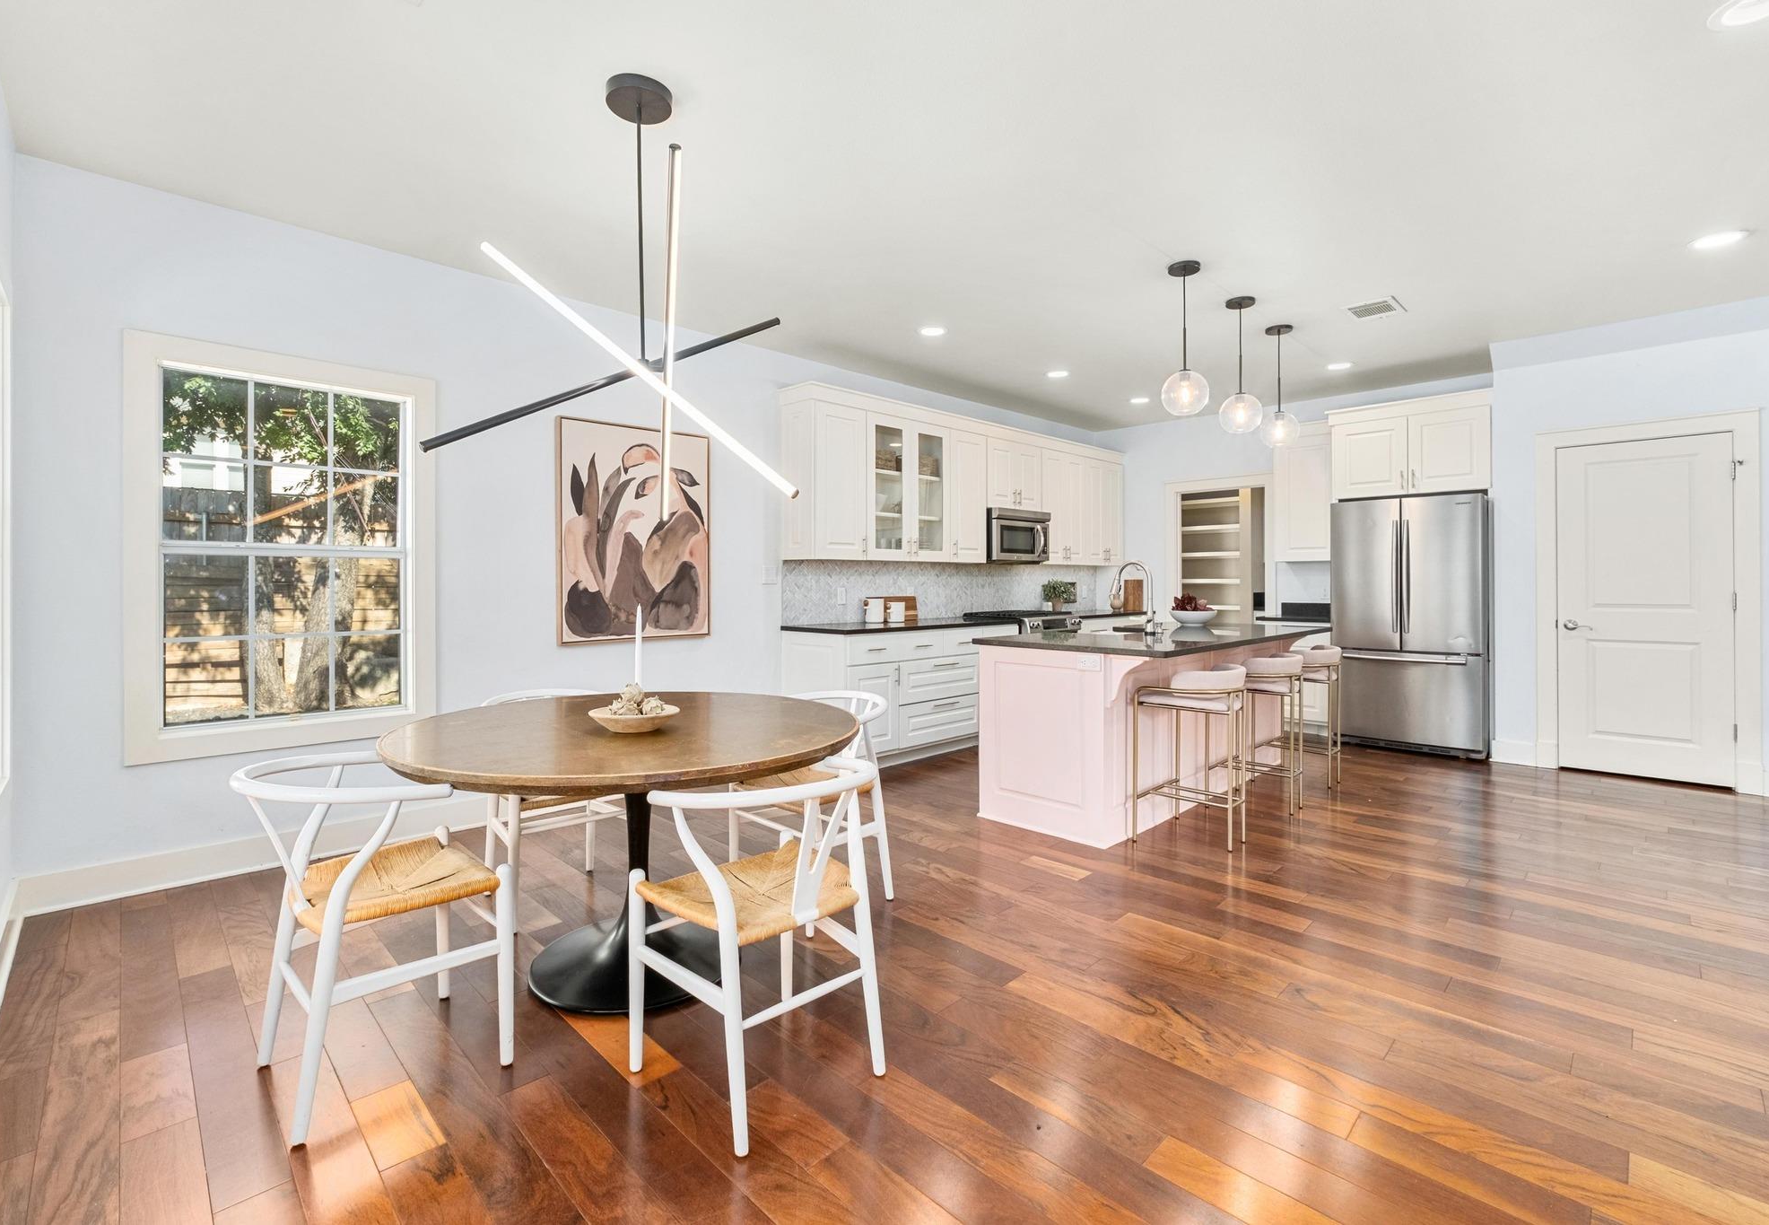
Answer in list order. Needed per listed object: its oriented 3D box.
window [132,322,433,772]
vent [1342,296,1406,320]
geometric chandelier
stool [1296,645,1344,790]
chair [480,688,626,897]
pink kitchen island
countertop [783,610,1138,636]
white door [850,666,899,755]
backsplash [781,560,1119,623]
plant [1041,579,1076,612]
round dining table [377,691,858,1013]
[{"bbox_3d":[-2.524,-0.264,3.295,1.065,1.667,0.050,-2,2,-45],"label":"window"},{"bbox_3d":[2.801,-1.719,4.372,0.350,0.020,0.250,-2,2,-45],"label":"vent"},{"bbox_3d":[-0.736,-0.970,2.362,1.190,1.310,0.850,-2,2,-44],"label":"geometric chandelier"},{"bbox_3d":[2.510,0.600,4.606,0.500,0.820,0.430,-2,2,-44],"label":"stool"},{"bbox_3d":[-1.246,0.706,2.922,0.550,0.760,0.520,-2,2,-45],"label":"chair"},{"bbox_3d":[1.652,0.568,4.384,2.320,0.914,1.060,-2,2,-44],"label":"pink kitchen island"},{"bbox_3d":[0.980,0.057,6.327,4.100,0.036,0.650,-2,2,-45],"label":"countertop"},{"bbox_3d":[-0.047,0.619,4.808,0.430,0.570,0.022,-2,2,-44],"label":"white door"},{"bbox_3d":[0.747,-0.189,6.454,3.960,0.450,0.020,-2,2,-44],"label":"backsplash"},{"bbox_3d":[1.615,-0.154,7.118,0.290,0.310,0.260,-2,2,-44],"label":"plant"},{"bbox_3d":[-0.783,0.726,2.449,1.400,0.755,1.400,0,1,0],"label":"round dining table"}]

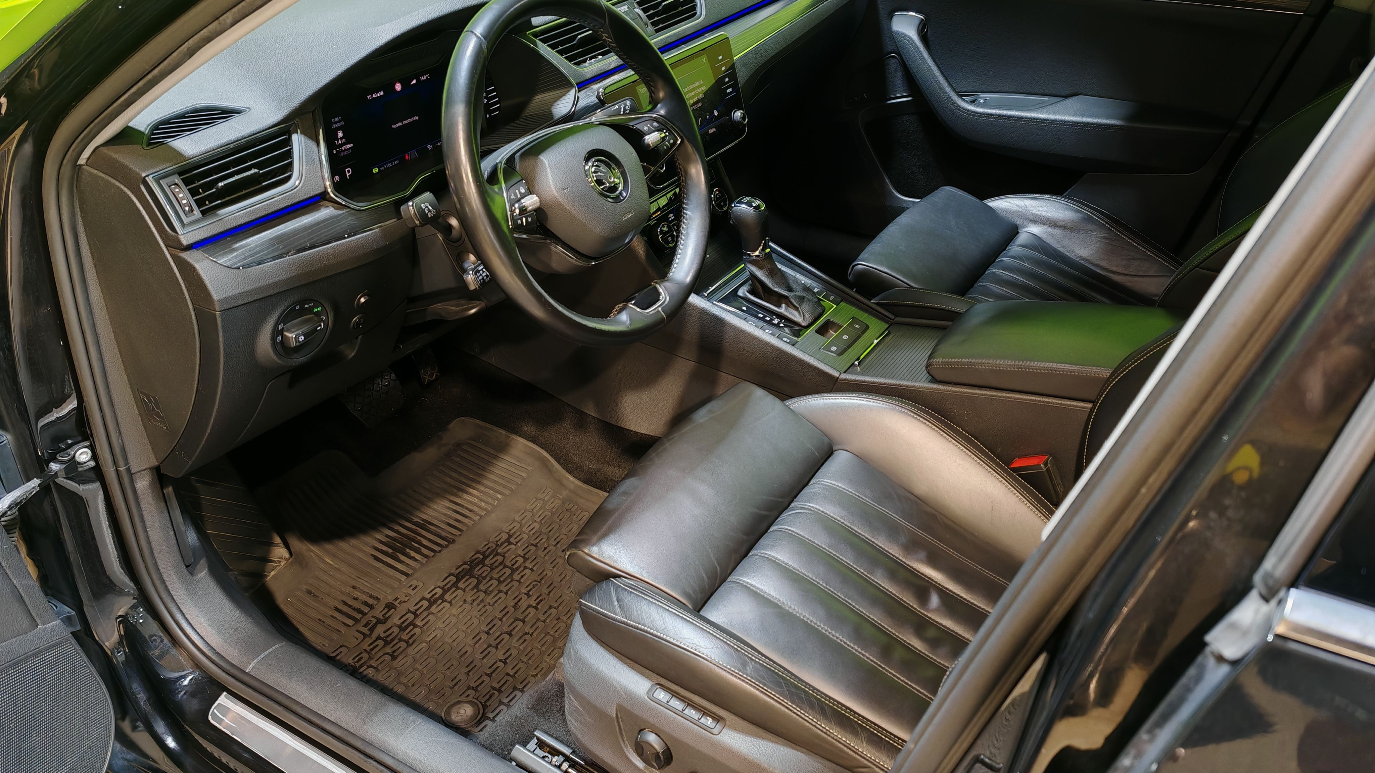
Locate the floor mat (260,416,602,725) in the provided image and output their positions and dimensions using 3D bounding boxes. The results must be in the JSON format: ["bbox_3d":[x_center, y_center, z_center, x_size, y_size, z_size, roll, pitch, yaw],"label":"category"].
[{"bbox_3d":[-0.342,0.215,1.512,0.570,0.080,0.480,17,36,24],"label":"floor mat"}]

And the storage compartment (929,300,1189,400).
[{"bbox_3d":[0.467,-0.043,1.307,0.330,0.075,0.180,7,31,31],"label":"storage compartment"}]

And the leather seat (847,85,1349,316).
[{"bbox_3d":[0.692,-0.330,1.471,0.850,1.000,0.540,17,36,24],"label":"leather seat"}]

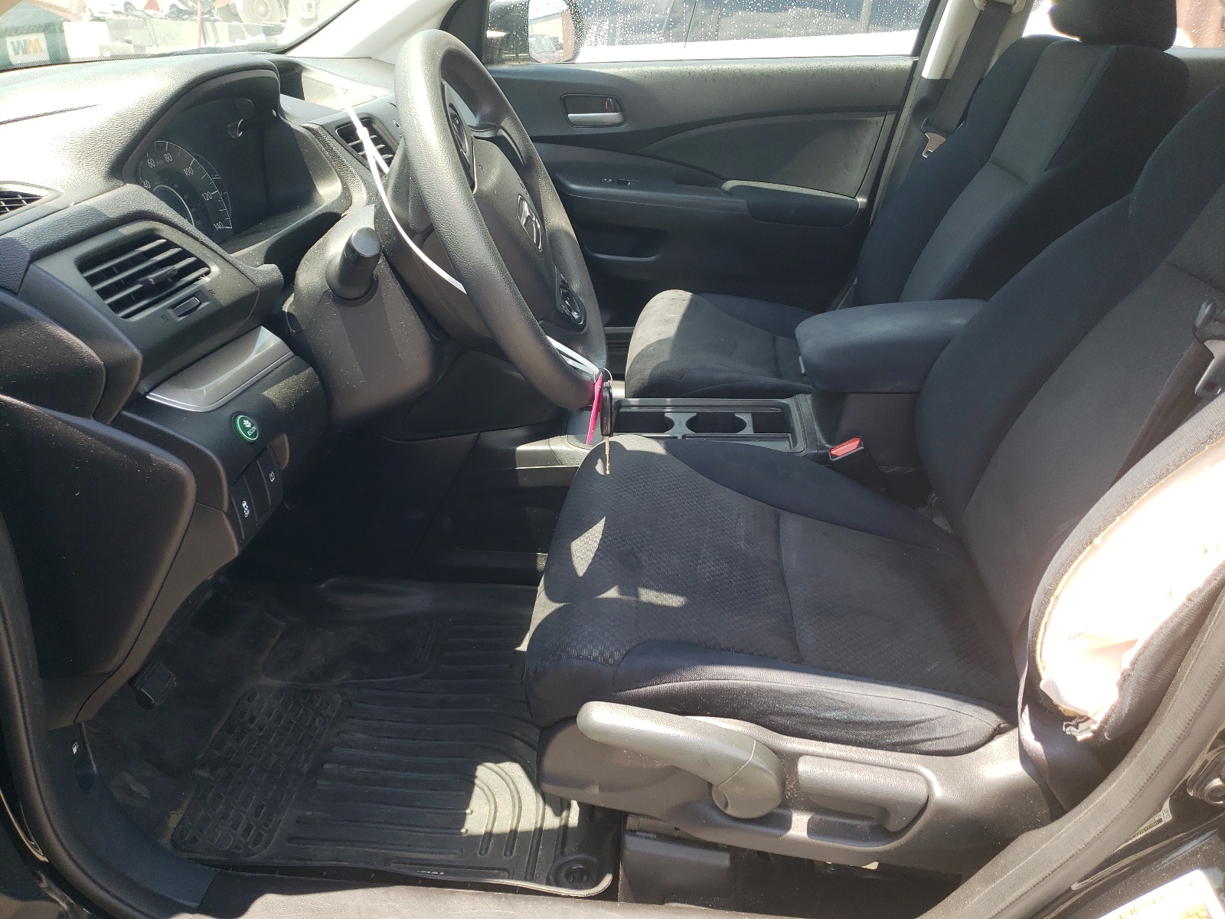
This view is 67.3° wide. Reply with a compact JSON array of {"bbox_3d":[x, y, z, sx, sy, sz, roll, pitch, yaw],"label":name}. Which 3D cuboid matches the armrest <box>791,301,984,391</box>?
[{"bbox_3d":[0.386,-0.157,1.238,0.287,0.083,0.180,1,24,6],"label":"armrest"}]

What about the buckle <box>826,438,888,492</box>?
[{"bbox_3d":[0.323,0.020,1.196,0.044,0.079,0.028,-28,18,17],"label":"buckle"}]

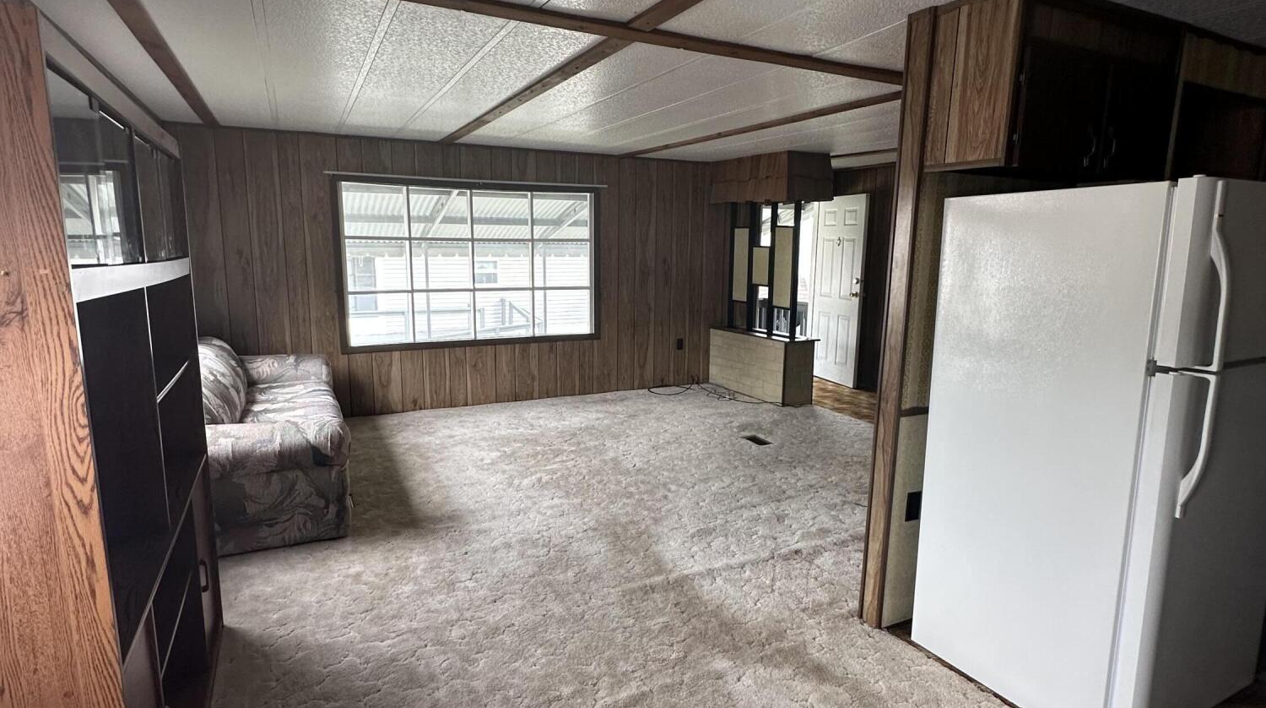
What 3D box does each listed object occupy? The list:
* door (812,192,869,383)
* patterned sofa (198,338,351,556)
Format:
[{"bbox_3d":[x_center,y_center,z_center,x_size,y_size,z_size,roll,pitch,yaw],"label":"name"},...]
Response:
[{"bbox_3d":[2.129,-0.657,7.109,0.044,1.918,0.696,-4,10,-26],"label":"door"},{"bbox_3d":[-2.266,0.301,4.078,0.889,0.915,2.309,-4,10,-26],"label":"patterned sofa"}]

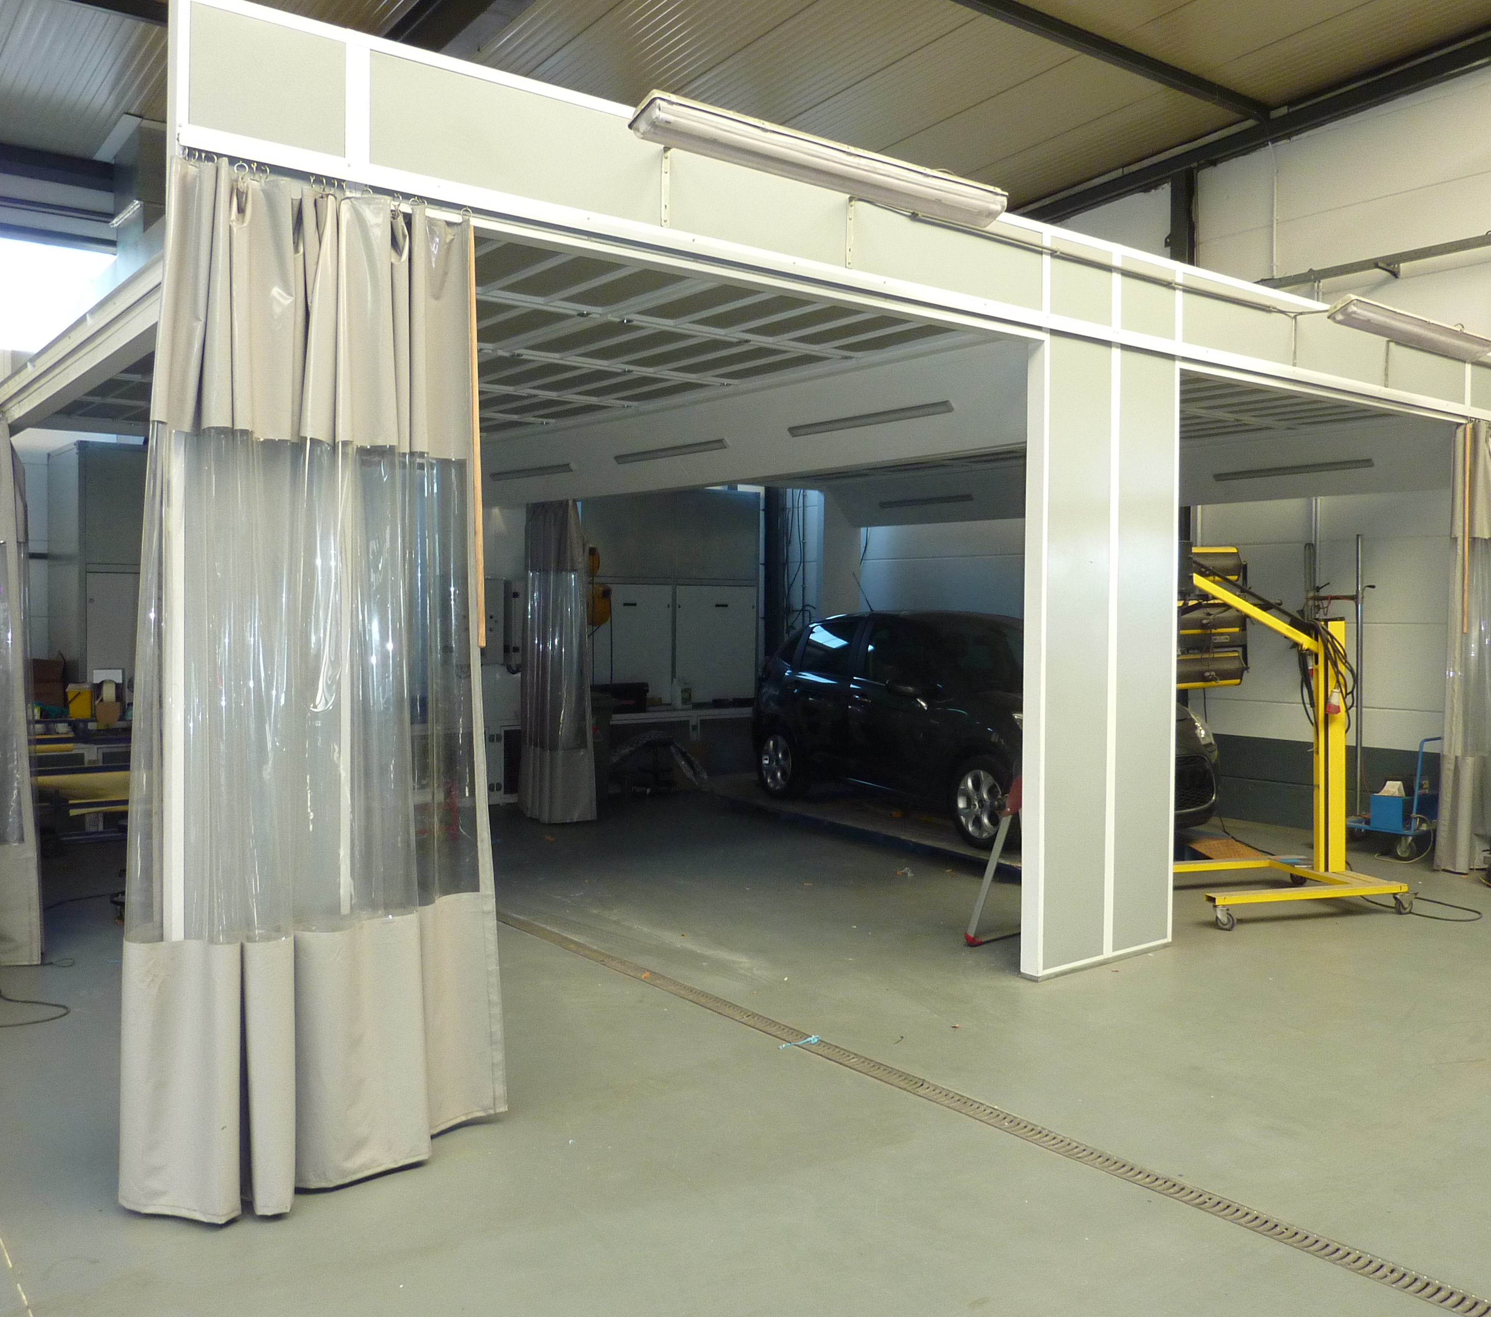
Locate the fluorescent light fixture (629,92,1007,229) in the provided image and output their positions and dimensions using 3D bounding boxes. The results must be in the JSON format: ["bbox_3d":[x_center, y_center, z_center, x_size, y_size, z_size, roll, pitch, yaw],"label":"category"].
[{"bbox_3d":[0.312,-1.658,4.324,1.570,0.110,0.170,-1,-9,-37],"label":"fluorescent light fixture"}]

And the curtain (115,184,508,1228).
[{"bbox_3d":[-1.159,0.086,3.636,1.060,2.800,0.290,-2,3,-38],"label":"curtain"}]

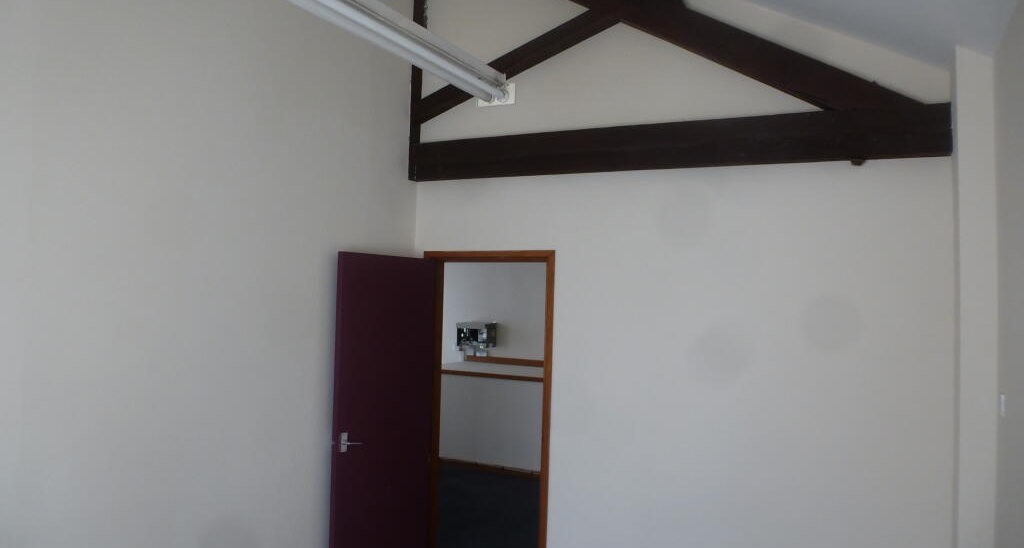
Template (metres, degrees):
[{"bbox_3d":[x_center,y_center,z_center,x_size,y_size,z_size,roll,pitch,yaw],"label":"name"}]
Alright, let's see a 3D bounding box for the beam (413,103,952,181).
[{"bbox_3d":[0.695,-0.668,3.805,2.843,0.226,0.110,0,-3,24],"label":"beam"}]

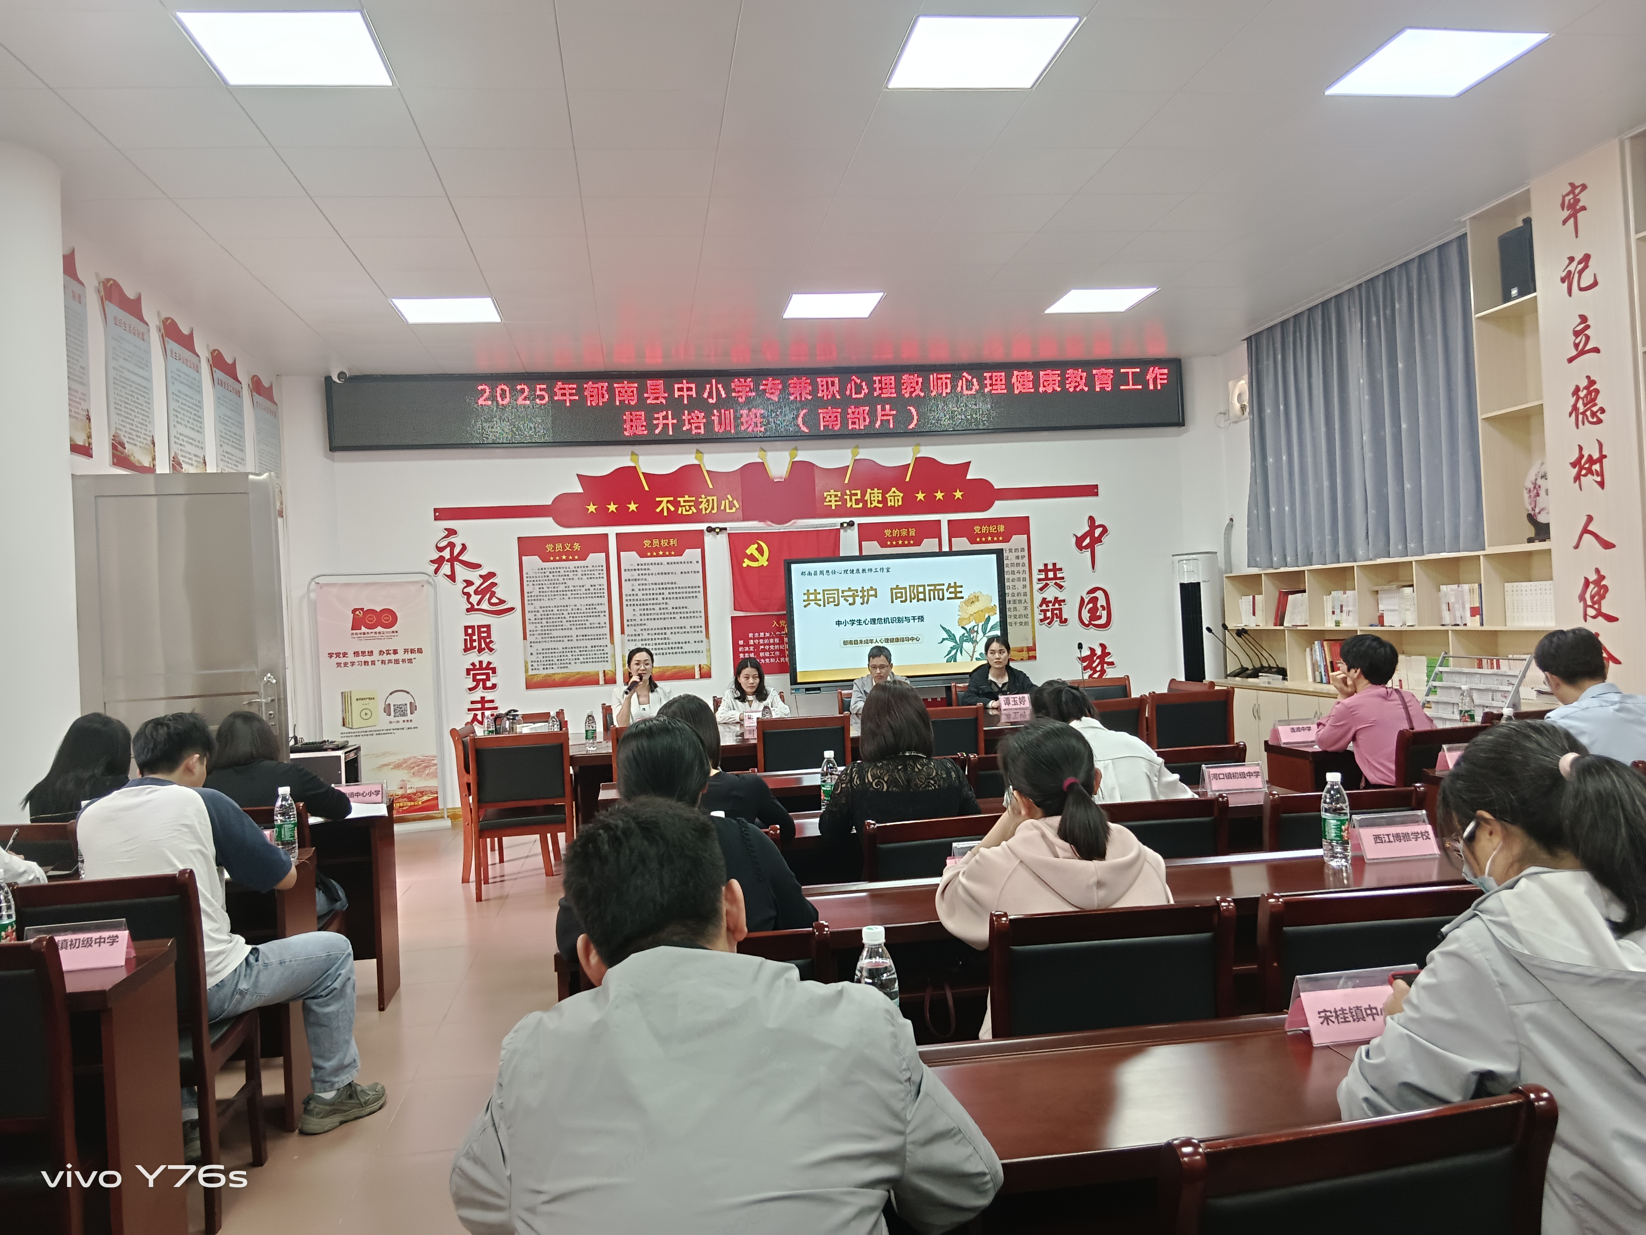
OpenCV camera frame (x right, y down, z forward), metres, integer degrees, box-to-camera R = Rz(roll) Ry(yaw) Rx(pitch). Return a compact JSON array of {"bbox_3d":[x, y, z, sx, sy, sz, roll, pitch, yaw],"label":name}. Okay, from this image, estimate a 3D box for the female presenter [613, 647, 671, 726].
[{"bbox_3d":[-1.159,0.838,8.161,0.480,1.270,0.680,-3,0,-10],"label":"female presenter"}]

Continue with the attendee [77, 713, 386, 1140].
[{"bbox_3d":[-1.694,0.890,3.549,0.690,1.265,0.790,-3,0,3],"label":"attendee"}]

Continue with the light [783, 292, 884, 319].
[{"bbox_3d":[0.059,-2.038,8.061,0.600,0.030,0.600,-3,0,-8],"label":"light"}]

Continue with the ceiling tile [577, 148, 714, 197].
[{"bbox_3d":[-0.808,-2.053,5.699,0.610,0.020,0.600,-3,0,-8],"label":"ceiling tile"}]

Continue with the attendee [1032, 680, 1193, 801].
[{"bbox_3d":[0.906,0.784,3.760,0.515,1.192,0.707,-3,0,-16],"label":"attendee"}]

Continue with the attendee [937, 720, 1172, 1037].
[{"bbox_3d":[0.471,0.806,2.512,0.495,1.192,0.667,-3,0,-11],"label":"attendee"}]

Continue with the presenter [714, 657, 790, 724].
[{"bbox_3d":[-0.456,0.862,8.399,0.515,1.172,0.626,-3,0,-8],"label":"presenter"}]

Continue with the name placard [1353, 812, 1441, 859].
[{"bbox_3d":[1.385,0.534,3.001,0.200,0.094,0.076,-3,0,-10],"label":"name placard"}]

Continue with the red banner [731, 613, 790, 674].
[{"bbox_3d":[-0.266,0.210,9.809,0.889,0.470,0.015,-3,0,-8],"label":"red banner"}]

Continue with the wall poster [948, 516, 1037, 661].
[{"bbox_3d":[1.434,-0.226,10.473,0.703,1.217,0.020,-3,0,-8],"label":"wall poster"}]

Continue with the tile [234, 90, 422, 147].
[{"bbox_3d":[-1.887,-1.925,4.758,0.600,0.020,0.600,-3,0,-8],"label":"tile"}]

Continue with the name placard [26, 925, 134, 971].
[{"bbox_3d":[-1.605,0.702,2.660,0.200,0.095,0.095,-3,0,-8],"label":"name placard"}]

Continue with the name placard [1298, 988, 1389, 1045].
[{"bbox_3d":[0.791,0.562,1.820,0.200,0.094,0.076,-3,0,-10],"label":"name placard"}]

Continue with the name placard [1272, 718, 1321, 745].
[{"bbox_3d":[2.118,0.509,5.500,0.200,0.105,0.085,-3,0,-8],"label":"name placard"}]

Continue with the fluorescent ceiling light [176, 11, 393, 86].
[{"bbox_3d":[-1.800,-1.927,4.189,0.590,0.030,0.590,-3,0,-8],"label":"fluorescent ceiling light"}]

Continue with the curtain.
[{"bbox_3d":[3.585,-1.298,8.531,0.130,1.810,2.750,-3,0,-8],"label":"curtain"}]

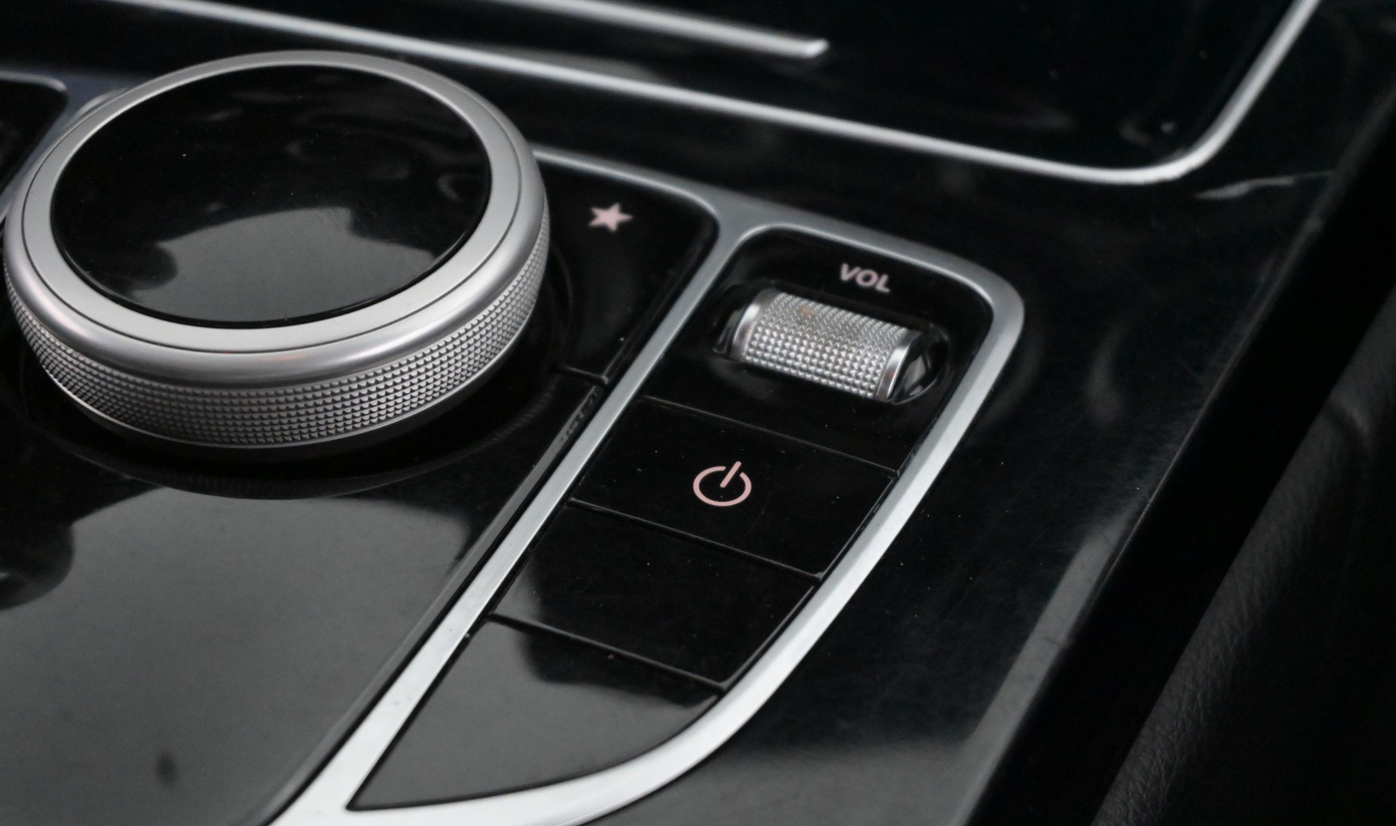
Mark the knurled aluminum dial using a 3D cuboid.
[{"bbox_3d":[-0.044,-0.019,0.308,0.057,0.013,0.057,-1,41,1],"label":"knurled aluminum dial"}]

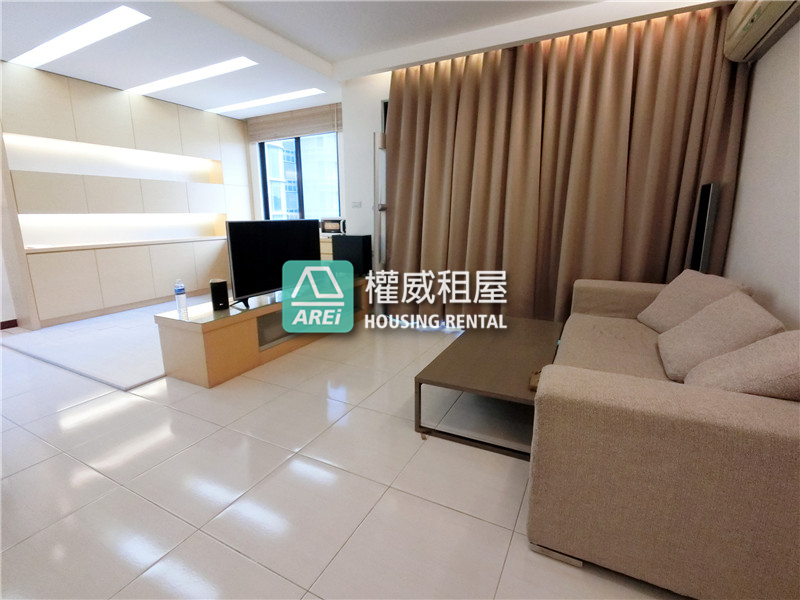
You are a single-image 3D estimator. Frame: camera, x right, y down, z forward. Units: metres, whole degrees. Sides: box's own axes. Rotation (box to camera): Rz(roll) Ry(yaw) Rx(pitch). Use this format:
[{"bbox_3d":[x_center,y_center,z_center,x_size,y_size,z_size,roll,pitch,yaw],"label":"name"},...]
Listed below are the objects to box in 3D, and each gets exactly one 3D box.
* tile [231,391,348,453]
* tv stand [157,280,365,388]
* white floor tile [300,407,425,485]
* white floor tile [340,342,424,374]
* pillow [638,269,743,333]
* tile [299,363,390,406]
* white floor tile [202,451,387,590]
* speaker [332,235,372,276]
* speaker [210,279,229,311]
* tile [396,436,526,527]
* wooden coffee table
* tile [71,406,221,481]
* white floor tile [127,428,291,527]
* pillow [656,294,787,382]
[{"bbox_3d":[-0.618,0.682,2.150,0.515,0.012,0.515,6,14,26],"label":"tile"},{"bbox_3d":[-1.034,0.165,3.410,0.479,0.451,2.040,6,13,27],"label":"tv stand"},{"bbox_3d":[-0.159,0.731,1.922,0.515,0.012,0.515,6,14,26],"label":"white floor tile"},{"bbox_3d":[-0.139,0.469,2.950,0.500,0.013,0.500,6,14,27],"label":"white floor tile"},{"bbox_3d":[1.845,0.038,2.390,0.160,0.454,0.509,33,18,-9],"label":"pillow"},{"bbox_3d":[-0.367,0.565,2.516,0.500,0.013,0.500,6,14,27],"label":"tile"},{"bbox_3d":[-0.378,0.801,1.423,0.500,0.013,0.500,6,14,27],"label":"white floor tile"},{"bbox_3d":[-0.568,-0.525,4.428,0.413,0.474,0.209,6,13,27],"label":"speaker"},{"bbox_3d":[-1.344,-0.036,2.752,0.103,0.206,0.122,-7,14,-29],"label":"speaker"},{"bbox_3d":[0.300,0.780,1.694,0.515,0.012,0.515,6,14,26],"label":"tile"},{"bbox_3d":[0.660,0.442,2.344,0.581,0.337,1.428,6,13,27],"label":"wooden coffee table"},{"bbox_3d":[-1.310,0.730,1.930,0.515,0.012,0.515,6,14,26],"label":"tile"},{"bbox_3d":[-0.823,0.755,1.646,0.500,0.013,0.500,6,14,27],"label":"white floor tile"},{"bbox_3d":[1.569,0.177,1.871,0.160,0.454,0.509,45,31,1],"label":"pillow"}]

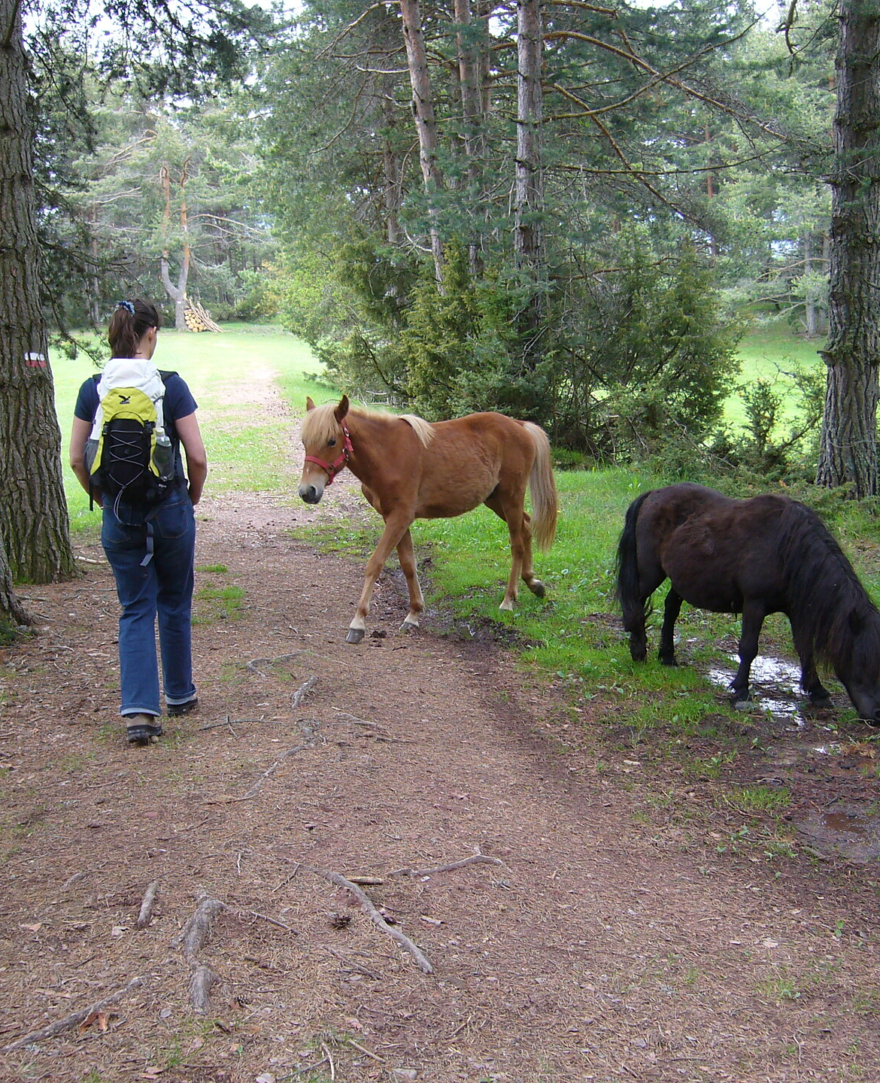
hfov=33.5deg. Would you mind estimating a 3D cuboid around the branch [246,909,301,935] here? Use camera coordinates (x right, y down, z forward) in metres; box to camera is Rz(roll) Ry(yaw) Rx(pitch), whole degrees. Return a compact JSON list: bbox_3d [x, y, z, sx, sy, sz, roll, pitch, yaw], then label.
[{"bbox_3d":[-0.444,1.021,3.906,0.222,0.020,0.013,8,13,44],"label":"branch"}]

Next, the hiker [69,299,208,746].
[{"bbox_3d":[-1.145,-0.086,5.611,0.510,1.665,0.520,-2,9,-7],"label":"hiker"}]

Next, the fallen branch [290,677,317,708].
[{"bbox_3d":[-0.588,0.637,6.159,0.063,0.045,0.494,0,9,7],"label":"fallen branch"}]

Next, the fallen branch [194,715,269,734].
[{"bbox_3d":[-0.819,0.720,5.739,0.283,0.025,0.069,-4,10,-21],"label":"fallen branch"}]

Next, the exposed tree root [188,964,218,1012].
[{"bbox_3d":[-0.572,1.073,3.509,0.046,0.050,0.252,-2,9,-6],"label":"exposed tree root"}]

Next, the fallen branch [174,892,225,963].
[{"bbox_3d":[-0.643,1.015,3.838,0.083,0.060,0.387,0,9,3],"label":"fallen branch"}]

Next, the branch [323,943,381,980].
[{"bbox_3d":[-0.224,1.058,3.670,0.017,0.020,0.253,-8,12,-38],"label":"branch"}]

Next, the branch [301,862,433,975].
[{"bbox_3d":[-0.182,1.001,3.949,0.088,0.040,0.809,-6,11,-28],"label":"branch"}]

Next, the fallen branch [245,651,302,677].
[{"bbox_3d":[-0.786,0.558,6.698,0.165,0.030,0.467,2,10,16],"label":"fallen branch"}]

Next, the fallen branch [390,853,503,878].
[{"bbox_3d":[0.013,0.949,4.279,0.348,0.030,0.131,-2,9,-7],"label":"fallen branch"}]

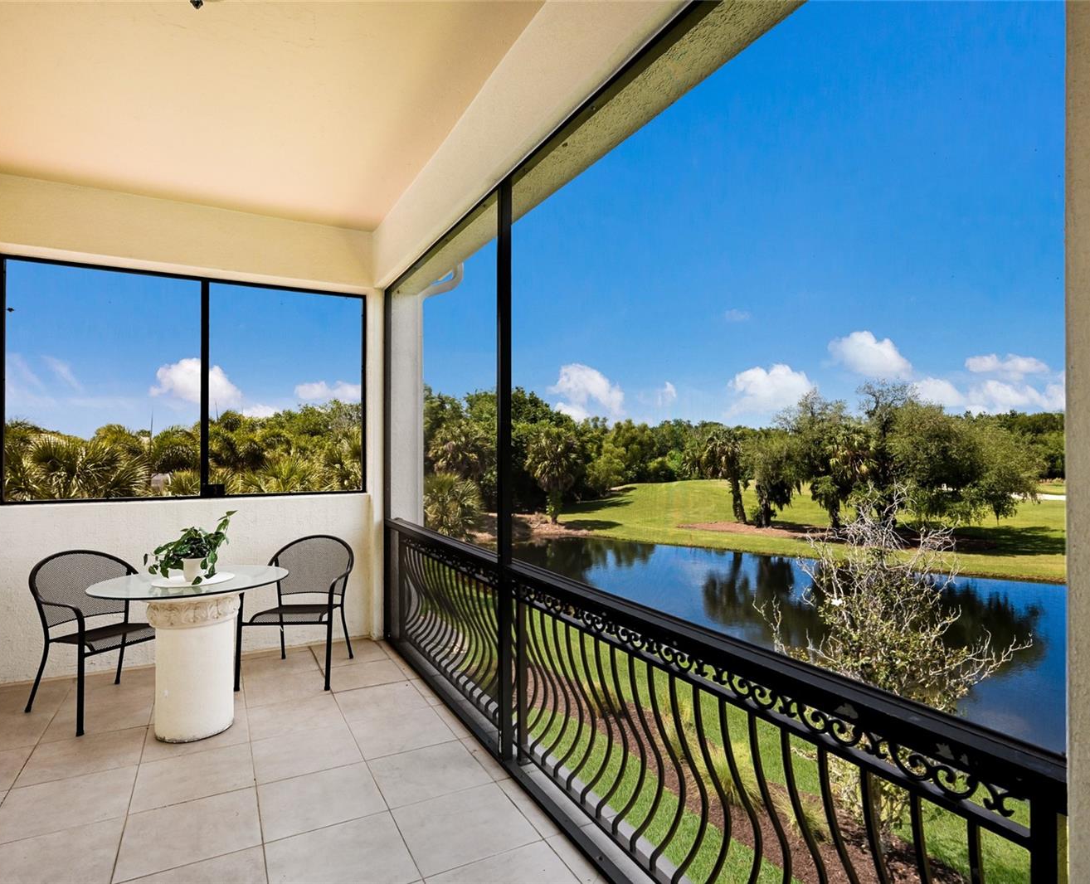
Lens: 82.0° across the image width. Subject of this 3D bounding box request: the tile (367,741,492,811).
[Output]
[{"bbox_3d":[-0.519,1.478,2.799,0.456,0.012,0.452,0,0,-28],"label":"tile"}]

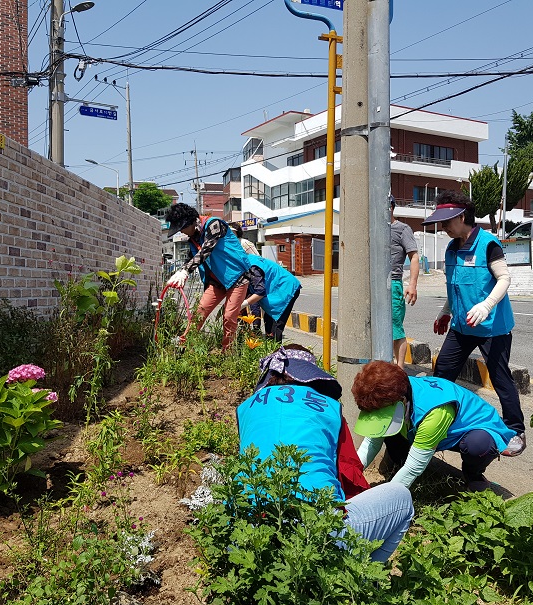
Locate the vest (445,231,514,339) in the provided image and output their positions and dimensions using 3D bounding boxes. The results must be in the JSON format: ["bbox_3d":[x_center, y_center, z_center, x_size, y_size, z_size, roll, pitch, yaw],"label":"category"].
[{"bbox_3d":[1.265,-0.119,3.600,0.350,0.640,0.440,-4,2,-21],"label":"vest"}]

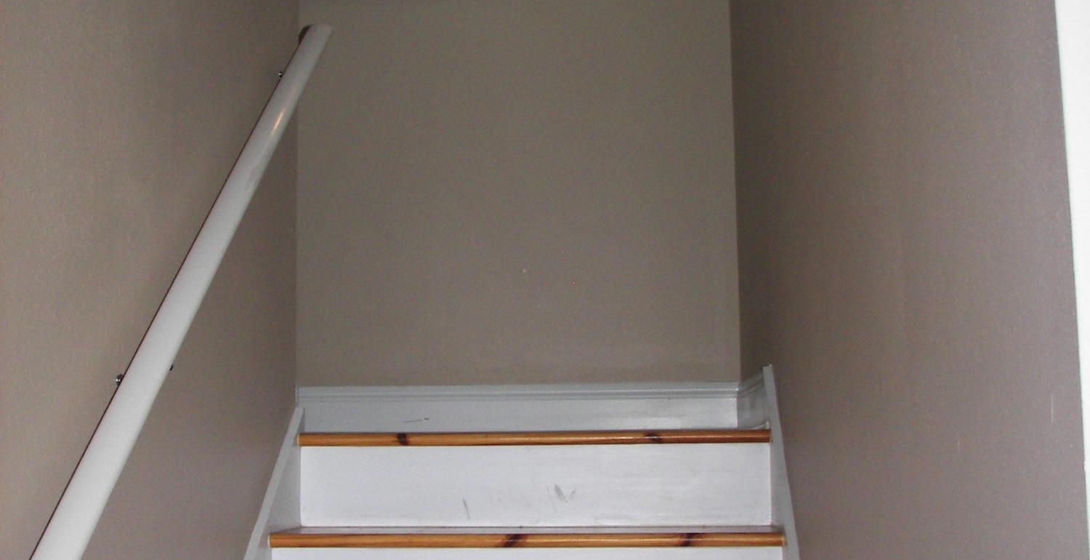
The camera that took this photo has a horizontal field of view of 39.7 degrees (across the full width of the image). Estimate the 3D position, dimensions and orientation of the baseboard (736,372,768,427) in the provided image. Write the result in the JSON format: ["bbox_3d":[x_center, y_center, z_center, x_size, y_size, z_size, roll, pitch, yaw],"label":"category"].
[{"bbox_3d":[0.508,0.305,3.661,0.018,0.140,0.975,-1,-6,4],"label":"baseboard"}]

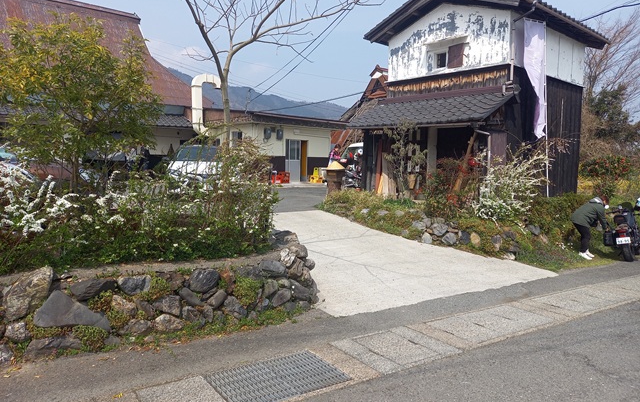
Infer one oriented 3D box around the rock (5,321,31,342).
[{"bbox_3d":[-2.618,1.129,4.000,0.210,0.170,0.170,-2,6,-22],"label":"rock"}]

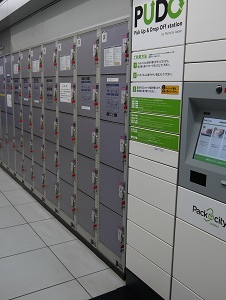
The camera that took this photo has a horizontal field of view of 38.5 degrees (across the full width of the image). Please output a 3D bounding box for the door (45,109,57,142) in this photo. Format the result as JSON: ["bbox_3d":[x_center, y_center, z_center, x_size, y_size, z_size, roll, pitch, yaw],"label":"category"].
[{"bbox_3d":[-0.700,-0.270,3.608,0.030,0.349,0.355,-6,13,-31],"label":"door"}]

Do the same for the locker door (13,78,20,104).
[{"bbox_3d":[-1.332,-0.827,4.523,0.030,0.339,0.352,-5,13,-31],"label":"locker door"}]

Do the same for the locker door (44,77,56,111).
[{"bbox_3d":[-0.674,-0.611,3.529,0.030,0.346,0.369,-6,13,-31],"label":"locker door"}]

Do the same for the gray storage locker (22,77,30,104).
[{"bbox_3d":[-1.117,-0.757,4.198,0.030,0.339,0.350,-5,13,-31],"label":"gray storage locker"}]

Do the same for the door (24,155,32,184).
[{"bbox_3d":[-1.145,0.267,4.418,0.030,0.347,0.358,-6,13,-31],"label":"door"}]

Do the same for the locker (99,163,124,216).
[{"bbox_3d":[-0.006,0.300,2.546,0.030,0.348,0.366,-6,13,-31],"label":"locker"}]

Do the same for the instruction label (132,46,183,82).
[{"bbox_3d":[0.253,-0.503,1.938,0.013,0.192,0.488,-6,13,-31],"label":"instruction label"}]

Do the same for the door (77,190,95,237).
[{"bbox_3d":[-0.240,0.564,2.936,0.030,0.329,0.355,-6,13,-31],"label":"door"}]

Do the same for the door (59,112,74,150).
[{"bbox_3d":[-0.453,-0.191,3.200,0.030,0.344,0.351,-6,13,-31],"label":"door"}]

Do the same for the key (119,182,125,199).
[{"bbox_3d":[0.066,0.293,2.372,0.025,0.110,0.050,-5,13,-31],"label":"key"}]

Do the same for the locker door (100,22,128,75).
[{"bbox_3d":[0.007,-0.731,2.365,0.030,0.339,0.362,-5,13,-31],"label":"locker door"}]

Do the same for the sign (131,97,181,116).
[{"bbox_3d":[0.249,-0.275,2.032,0.010,0.098,0.497,-6,13,-31],"label":"sign"}]

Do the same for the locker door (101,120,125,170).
[{"bbox_3d":[0.000,-0.042,2.480,0.030,0.350,0.366,-6,13,-31],"label":"locker door"}]

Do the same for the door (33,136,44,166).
[{"bbox_3d":[-0.938,0.002,4.092,0.040,0.352,0.365,-5,13,-31],"label":"door"}]

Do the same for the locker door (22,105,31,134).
[{"bbox_3d":[-1.143,-0.415,4.303,0.030,0.346,0.362,-5,13,-31],"label":"locker door"}]

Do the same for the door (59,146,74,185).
[{"bbox_3d":[-0.462,0.158,3.304,0.030,0.343,0.369,-6,13,-31],"label":"door"}]

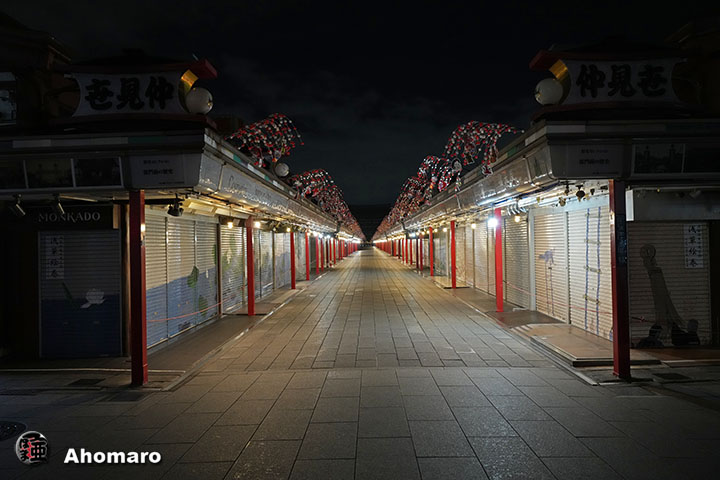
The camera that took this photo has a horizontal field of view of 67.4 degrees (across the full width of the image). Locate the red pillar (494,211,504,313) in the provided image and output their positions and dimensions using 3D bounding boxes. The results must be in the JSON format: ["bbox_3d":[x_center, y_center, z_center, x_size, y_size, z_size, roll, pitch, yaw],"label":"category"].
[{"bbox_3d":[3.405,0.512,13.209,0.140,2.520,0.150,-1,0,1],"label":"red pillar"}]

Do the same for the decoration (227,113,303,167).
[{"bbox_3d":[-1.666,-1.740,9.471,1.119,0.868,0.918,-1,0,1],"label":"decoration"}]

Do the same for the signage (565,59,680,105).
[{"bbox_3d":[3.158,-1.907,6.497,1.394,0.526,0.117,-1,0,1],"label":"signage"}]

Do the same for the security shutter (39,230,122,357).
[{"bbox_3d":[-4.432,0.856,8.563,1.300,2.000,0.070,-1,0,1],"label":"security shutter"}]

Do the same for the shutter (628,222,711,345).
[{"bbox_3d":[4.501,0.640,7.853,1.177,1.795,0.092,-1,0,1],"label":"shutter"}]

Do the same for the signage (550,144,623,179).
[{"bbox_3d":[2.575,-0.885,6.126,0.860,0.400,0.060,-1,11,1],"label":"signage"}]

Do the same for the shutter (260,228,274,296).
[{"bbox_3d":[-3.123,0.753,18.371,0.092,2.104,2.097,-1,0,1],"label":"shutter"}]

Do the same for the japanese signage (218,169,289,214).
[{"bbox_3d":[-1.816,-0.807,10.252,0.060,0.410,5.800,10,0,1],"label":"japanese signage"}]

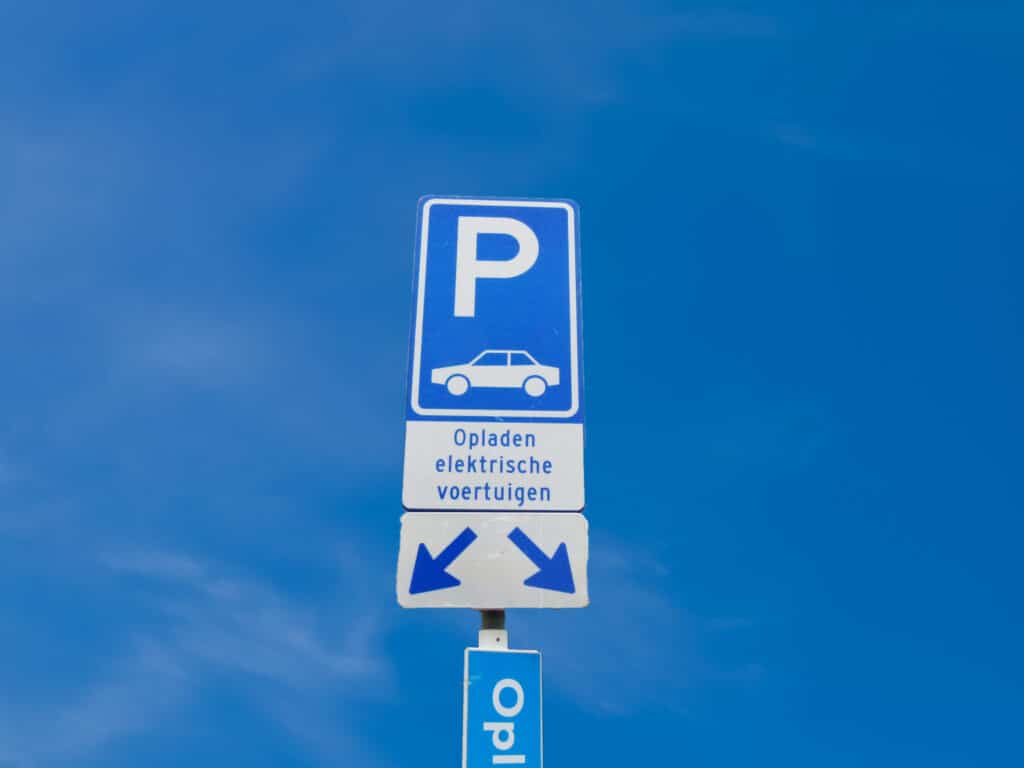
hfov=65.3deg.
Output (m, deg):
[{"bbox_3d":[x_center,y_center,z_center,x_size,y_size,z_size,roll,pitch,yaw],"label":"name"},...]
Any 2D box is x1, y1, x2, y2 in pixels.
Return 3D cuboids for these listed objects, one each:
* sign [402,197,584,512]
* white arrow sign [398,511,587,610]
[{"bbox_3d":[-0.036,-0.088,1.871,0.400,0.772,0.030,1,-17,-2],"label":"sign"},{"bbox_3d":[-0.038,0.382,1.729,0.405,0.202,0.030,1,-17,-2],"label":"white arrow sign"}]

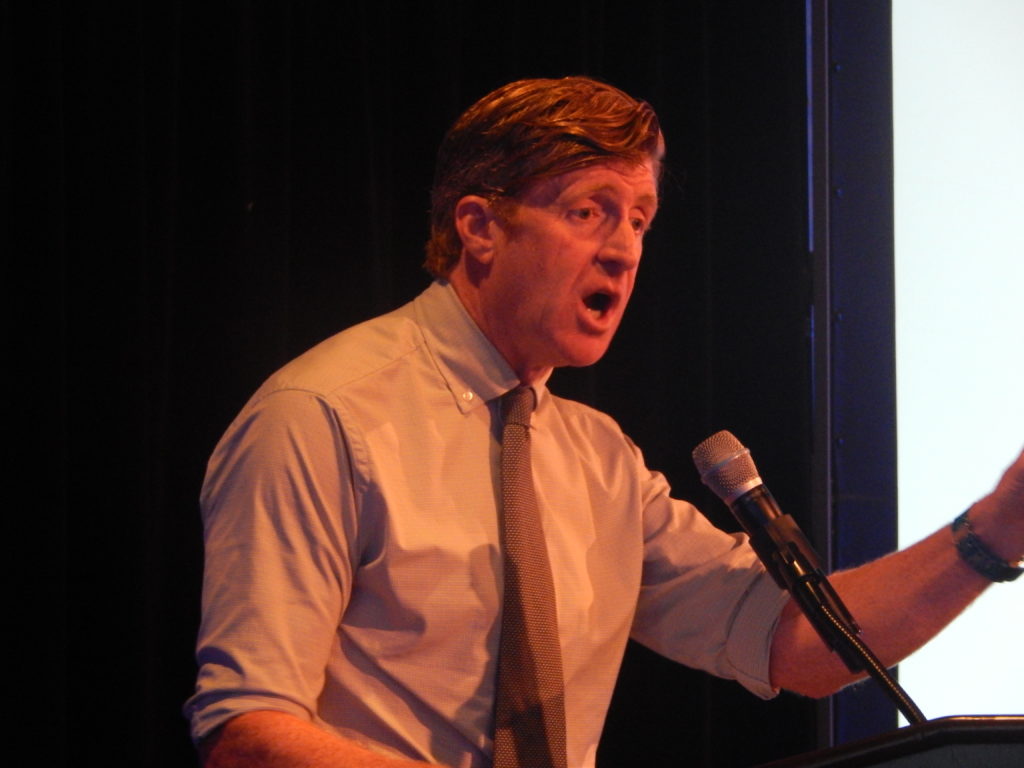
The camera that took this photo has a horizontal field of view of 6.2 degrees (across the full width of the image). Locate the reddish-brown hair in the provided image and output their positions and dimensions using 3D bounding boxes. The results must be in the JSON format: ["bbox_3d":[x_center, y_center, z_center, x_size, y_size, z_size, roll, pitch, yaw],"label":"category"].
[{"bbox_3d":[0.029,-0.176,8.200,0.215,0.198,0.178,9,-2,42],"label":"reddish-brown hair"}]

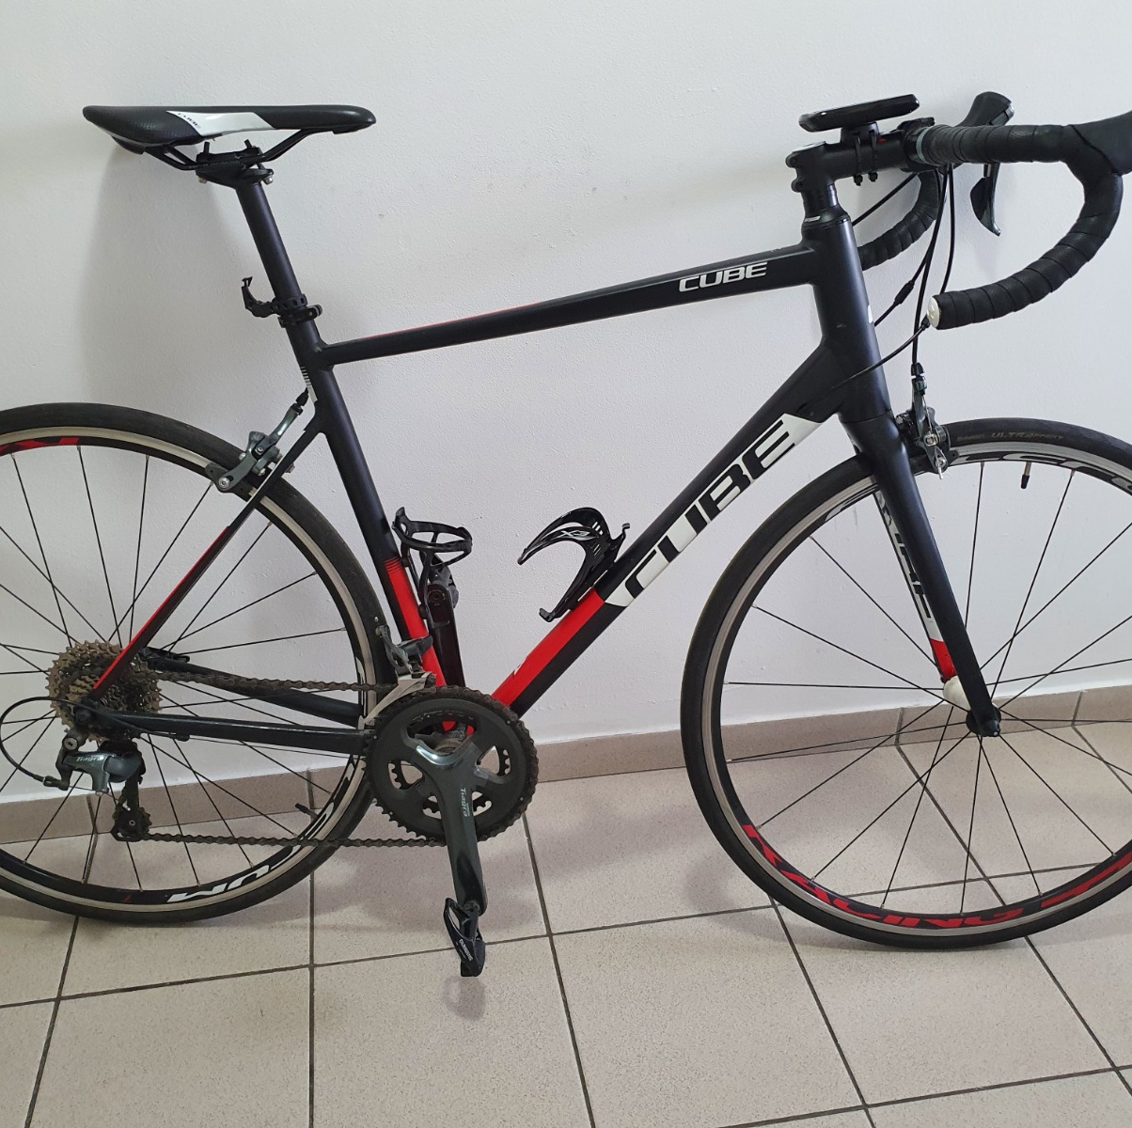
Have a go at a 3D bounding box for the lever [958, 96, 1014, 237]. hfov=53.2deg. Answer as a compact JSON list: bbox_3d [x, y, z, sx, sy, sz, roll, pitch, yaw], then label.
[{"bbox_3d":[0.484,-0.463,1.313,0.065,0.161,0.040,0,20,-1],"label":"lever"}]

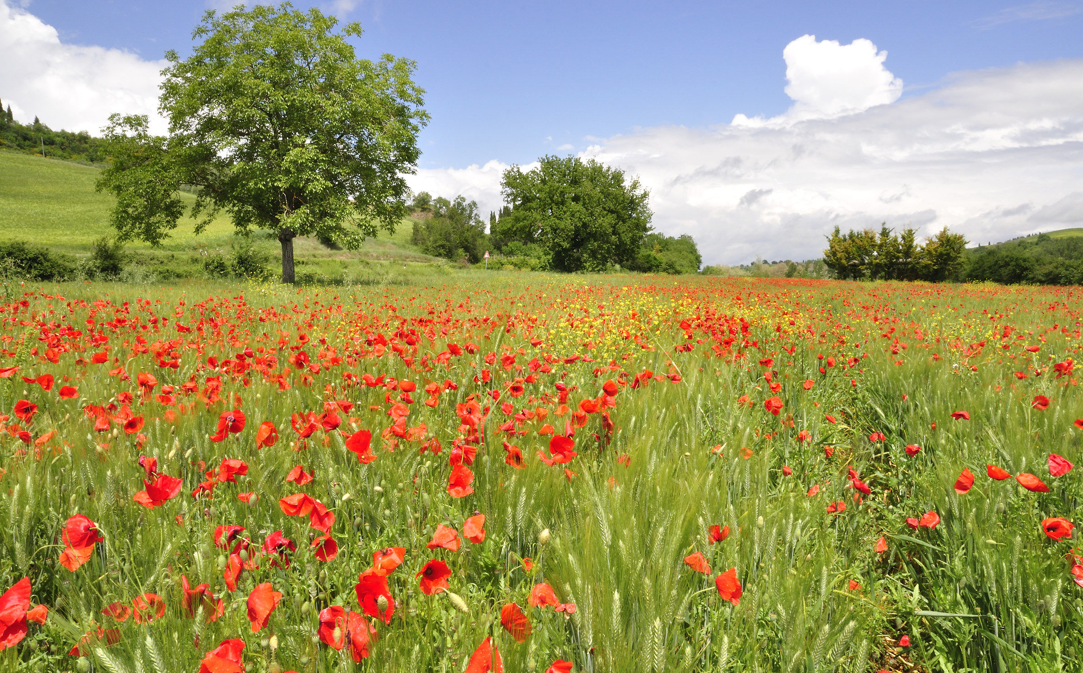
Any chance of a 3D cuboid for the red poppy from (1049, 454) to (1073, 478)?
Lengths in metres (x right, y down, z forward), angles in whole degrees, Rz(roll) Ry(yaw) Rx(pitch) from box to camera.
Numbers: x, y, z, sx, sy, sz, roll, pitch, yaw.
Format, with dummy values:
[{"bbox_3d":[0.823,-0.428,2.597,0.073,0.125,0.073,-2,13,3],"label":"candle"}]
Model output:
[{"bbox_3d":[1.537,0.381,2.220,0.068,0.068,0.060,3,6,30],"label":"red poppy"}]

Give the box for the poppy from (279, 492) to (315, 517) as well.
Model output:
[{"bbox_3d":[-0.573,0.395,1.760,0.083,0.056,0.065,0,5,5],"label":"poppy"}]

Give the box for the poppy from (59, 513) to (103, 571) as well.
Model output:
[{"bbox_3d":[-0.786,0.352,1.280,0.065,0.097,0.073,5,7,45],"label":"poppy"}]

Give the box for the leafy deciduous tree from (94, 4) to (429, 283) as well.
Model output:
[{"bbox_3d":[-9.650,-6.604,26.000,11.136,9.899,10.000,0,5,0],"label":"leafy deciduous tree"}]

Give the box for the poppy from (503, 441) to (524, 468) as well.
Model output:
[{"bbox_3d":[-0.080,0.338,2.150,0.060,0.075,0.055,-2,5,-24],"label":"poppy"}]

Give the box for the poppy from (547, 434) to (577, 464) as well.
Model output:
[{"bbox_3d":[0.060,0.334,2.220,0.085,0.083,0.070,-1,5,-10],"label":"poppy"}]

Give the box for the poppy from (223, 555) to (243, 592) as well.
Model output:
[{"bbox_3d":[-0.595,0.457,1.450,0.034,0.071,0.062,-2,5,-24],"label":"poppy"}]

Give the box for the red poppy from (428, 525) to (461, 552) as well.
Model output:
[{"bbox_3d":[-0.204,0.424,1.580,0.069,0.055,0.060,1,5,17],"label":"red poppy"}]

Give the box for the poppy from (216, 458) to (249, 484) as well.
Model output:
[{"bbox_3d":[-0.781,0.339,1.900,0.079,0.062,0.060,-3,6,-30],"label":"poppy"}]

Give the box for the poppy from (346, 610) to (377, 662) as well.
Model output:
[{"bbox_3d":[-0.269,0.447,1.120,0.047,0.075,0.060,-2,5,-18],"label":"poppy"}]

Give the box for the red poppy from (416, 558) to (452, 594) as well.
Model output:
[{"bbox_3d":[-0.209,0.467,1.460,0.069,0.069,0.058,1,5,12],"label":"red poppy"}]

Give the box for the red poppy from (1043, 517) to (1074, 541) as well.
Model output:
[{"bbox_3d":[1.184,0.442,1.720,0.060,0.054,0.070,-4,7,-40],"label":"red poppy"}]

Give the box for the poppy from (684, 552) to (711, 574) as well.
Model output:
[{"bbox_3d":[0.312,0.452,1.500,0.054,0.043,0.050,2,5,24],"label":"poppy"}]

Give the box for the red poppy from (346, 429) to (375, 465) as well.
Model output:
[{"bbox_3d":[-0.465,0.283,1.930,0.076,0.086,0.060,-2,5,-24],"label":"red poppy"}]

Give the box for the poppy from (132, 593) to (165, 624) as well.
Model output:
[{"bbox_3d":[-0.680,0.471,1.300,0.059,0.051,0.050,0,5,0],"label":"poppy"}]

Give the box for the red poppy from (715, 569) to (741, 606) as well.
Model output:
[{"bbox_3d":[0.348,0.466,1.400,0.048,0.067,0.062,2,5,17],"label":"red poppy"}]

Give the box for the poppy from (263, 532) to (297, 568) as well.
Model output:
[{"bbox_3d":[-0.531,0.431,1.520,0.068,0.075,0.050,-1,5,-11],"label":"poppy"}]

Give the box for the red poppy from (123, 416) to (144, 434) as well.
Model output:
[{"bbox_3d":[-1.455,0.316,2.680,0.073,0.064,0.060,-1,5,-11],"label":"red poppy"}]

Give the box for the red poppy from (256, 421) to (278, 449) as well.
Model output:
[{"bbox_3d":[-0.785,0.282,2.150,0.065,0.075,0.055,-4,6,-37],"label":"red poppy"}]

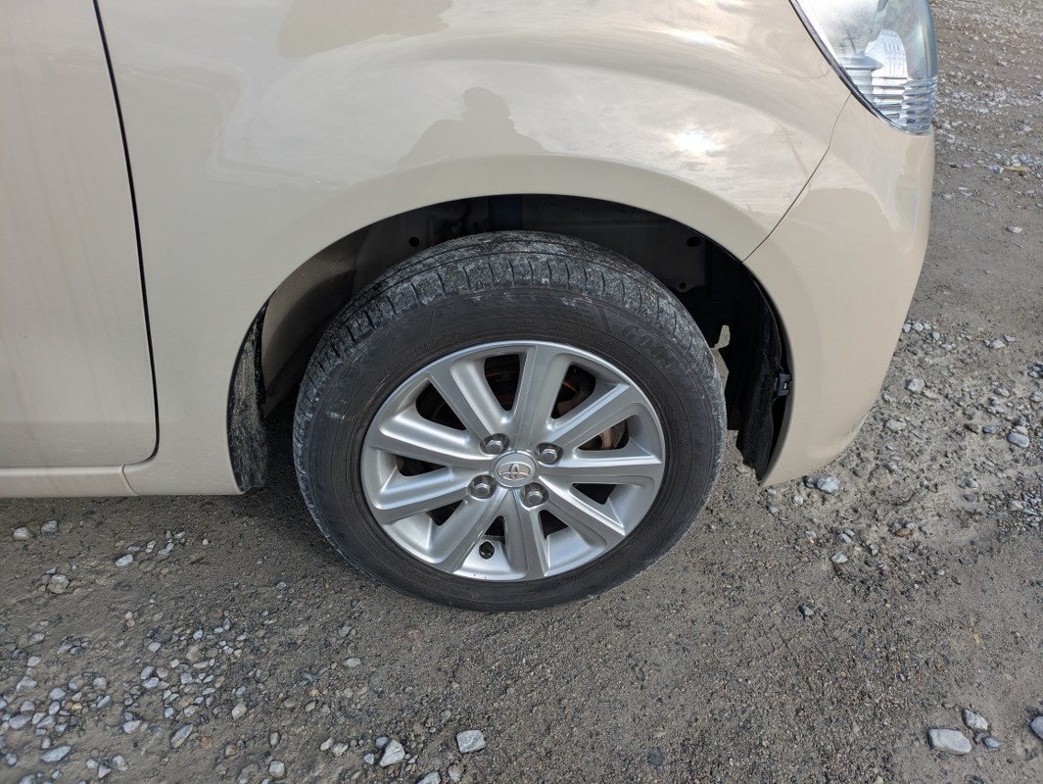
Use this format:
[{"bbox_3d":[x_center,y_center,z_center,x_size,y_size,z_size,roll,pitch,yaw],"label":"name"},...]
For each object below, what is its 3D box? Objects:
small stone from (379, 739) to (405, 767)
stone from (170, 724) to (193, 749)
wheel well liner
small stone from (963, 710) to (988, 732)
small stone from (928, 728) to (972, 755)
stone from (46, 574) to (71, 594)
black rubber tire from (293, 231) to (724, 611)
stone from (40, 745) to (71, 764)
[{"bbox_3d":[-0.158,0.447,0.930,0.023,0.016,0.035,25,40,32],"label":"small stone"},{"bbox_3d":[-0.425,0.431,0.944,0.015,0.012,0.032,16,35,21],"label":"stone"},{"bbox_3d":[-0.009,-0.089,0.970,0.690,0.410,0.240,0,33,-3],"label":"wheel well liner"},{"bbox_3d":[0.596,0.432,0.989,0.021,0.014,0.032,-18,38,-28],"label":"small stone"},{"bbox_3d":[0.546,0.445,0.960,0.054,0.019,0.034,7,33,9],"label":"small stone"},{"bbox_3d":[-0.703,0.291,1.145,0.030,0.019,0.039,-24,41,-34],"label":"stone"},{"bbox_3d":[-0.012,0.063,1.028,0.571,0.563,0.172,0,33,-3],"label":"black rubber tire"},{"bbox_3d":[-0.567,0.442,0.921,0.032,0.013,0.016,-14,36,-23],"label":"stone"}]

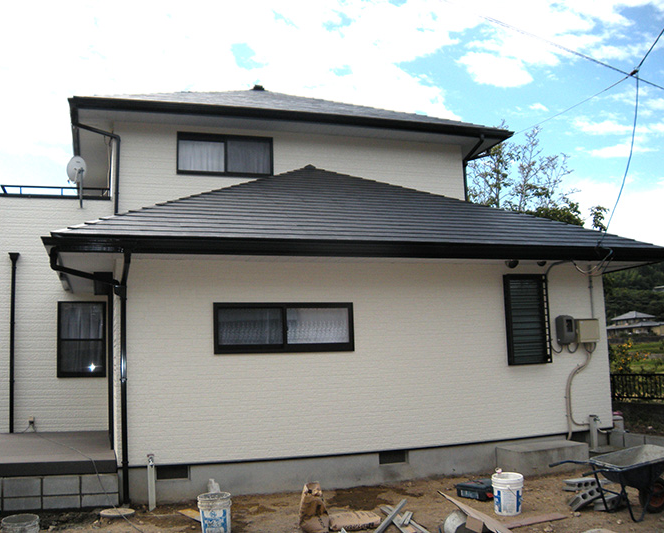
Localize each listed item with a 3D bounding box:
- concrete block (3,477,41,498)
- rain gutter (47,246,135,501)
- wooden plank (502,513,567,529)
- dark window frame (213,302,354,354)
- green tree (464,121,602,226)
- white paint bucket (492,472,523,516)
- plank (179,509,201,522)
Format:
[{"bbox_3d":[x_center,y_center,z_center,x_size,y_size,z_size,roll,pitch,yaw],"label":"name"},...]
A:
[{"bbox_3d":[-3.099,2.207,7.206,0.390,0.190,0.150,1,-9,-18],"label":"concrete block"},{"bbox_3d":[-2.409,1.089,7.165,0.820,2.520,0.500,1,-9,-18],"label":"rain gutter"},{"bbox_3d":[1.754,2.217,6.268,0.720,0.022,0.210,2,-8,-26],"label":"wooden plank"},{"bbox_3d":[-0.549,0.703,8.213,1.690,0.580,0.090,1,-8,-19],"label":"dark window frame"},{"bbox_3d":[5.023,0.045,17.756,3.700,7.380,3.600,-4,-8,16],"label":"green tree"},{"bbox_3d":[1.636,2.133,6.711,0.305,0.350,0.305,-2,-7,0],"label":"white paint bucket"},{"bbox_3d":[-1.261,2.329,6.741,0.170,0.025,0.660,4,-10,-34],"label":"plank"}]

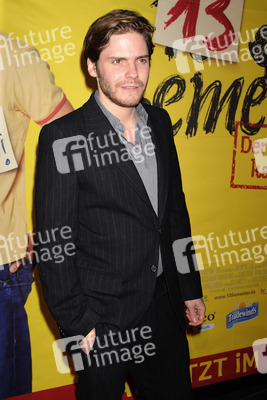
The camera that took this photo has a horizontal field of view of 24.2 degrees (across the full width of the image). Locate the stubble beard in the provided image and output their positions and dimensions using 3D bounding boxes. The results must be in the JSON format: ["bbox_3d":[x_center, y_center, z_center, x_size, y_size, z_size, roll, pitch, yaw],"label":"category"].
[{"bbox_3d":[-0.018,-0.272,1.515,0.130,0.100,0.095,-3,12,-21],"label":"stubble beard"}]

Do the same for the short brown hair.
[{"bbox_3d":[-0.036,-0.402,1.570,0.172,0.155,0.205,-3,12,-21],"label":"short brown hair"}]

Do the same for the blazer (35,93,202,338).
[{"bbox_3d":[-0.038,0.035,1.800,0.540,0.710,0.330,-7,7,-38],"label":"blazer"}]

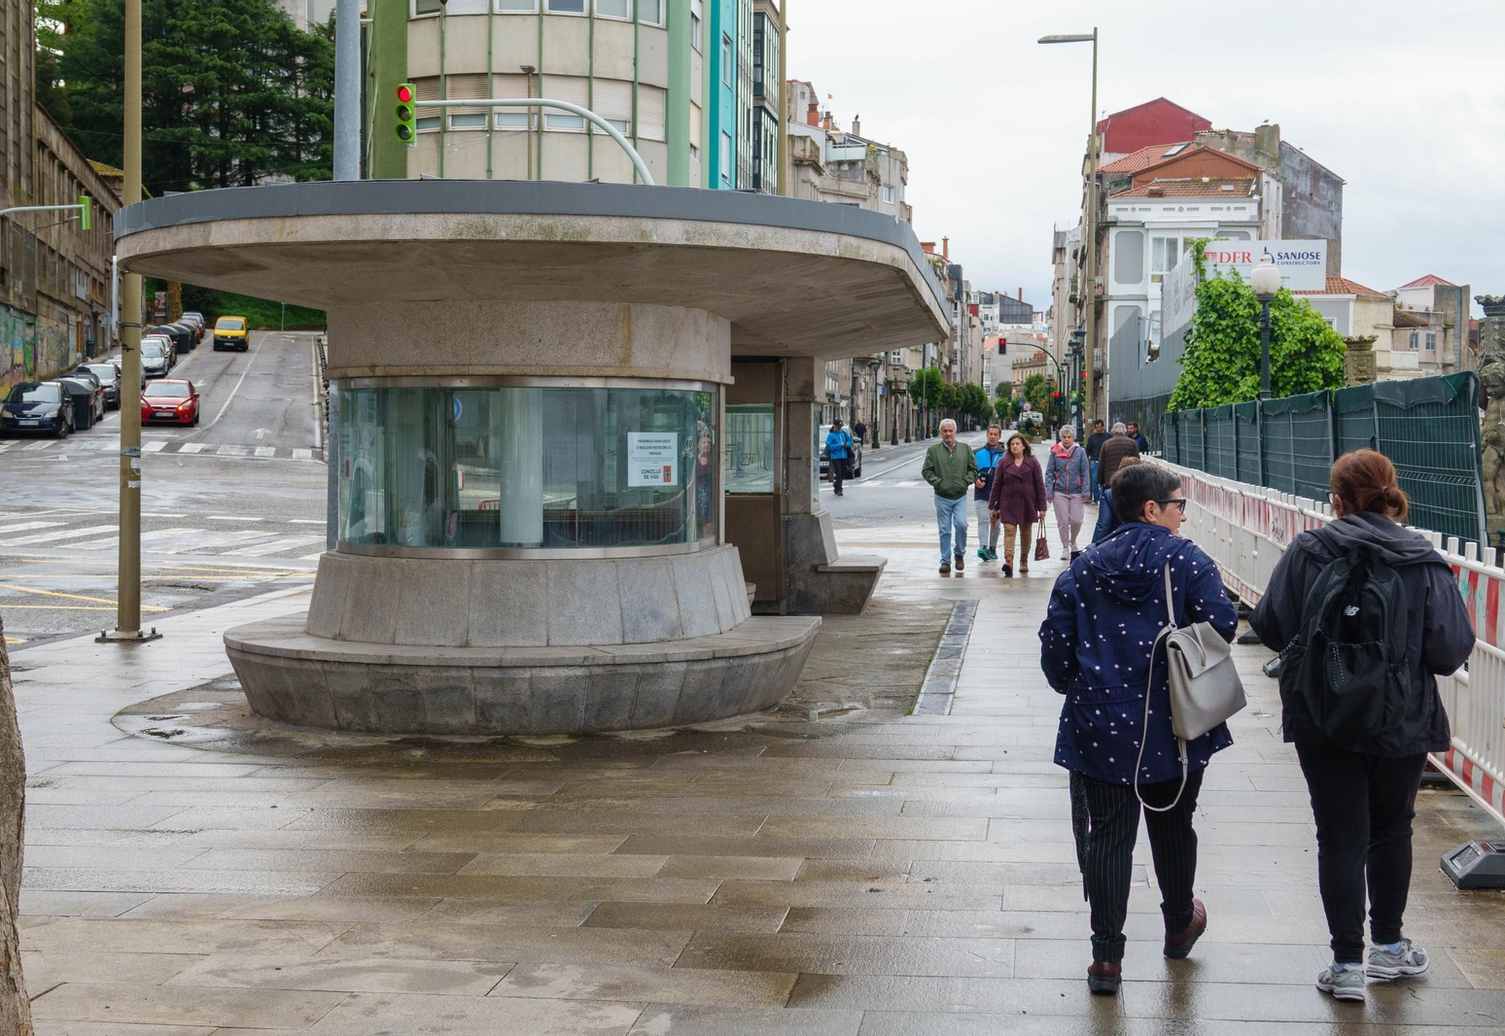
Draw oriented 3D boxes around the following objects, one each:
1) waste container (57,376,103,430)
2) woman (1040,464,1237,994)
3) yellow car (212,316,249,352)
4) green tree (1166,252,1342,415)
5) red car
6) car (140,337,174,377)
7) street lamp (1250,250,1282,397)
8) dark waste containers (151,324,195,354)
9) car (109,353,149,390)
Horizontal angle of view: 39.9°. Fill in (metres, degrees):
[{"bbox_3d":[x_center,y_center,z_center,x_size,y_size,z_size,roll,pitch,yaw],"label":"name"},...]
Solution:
[{"bbox_3d":[-21.255,-3.646,65.198,1.400,1.630,1.750,0,6,-12],"label":"waste container"},{"bbox_3d":[1.190,0.610,6.380,0.590,1.590,0.500,1,2,7],"label":"woman"},{"bbox_3d":[-30.931,-10.969,123.246,1.910,1.970,4.900,0,7,-12],"label":"yellow car"},{"bbox_3d":[9.986,-2.702,41.000,3.500,5.200,3.300,1,3,7],"label":"green tree"},{"bbox_3d":[-19.289,-3.859,68.641,1.830,1.490,4.340,0,6,-12],"label":"red car"},{"bbox_3d":[-27.157,-7.104,93.500,1.760,1.480,4.200,0,7,-12],"label":"car"},{"bbox_3d":[6.811,-1.541,27.500,0.420,3.950,0.420,1,2,8],"label":"street lamp"},{"bbox_3d":[-33.232,-10.405,119.392,1.800,1.560,6.600,0,8,-11],"label":"dark waste containers"},{"bbox_3d":[-26.414,-6.256,87.500,1.760,1.500,4.200,0,7,-12],"label":"car"}]

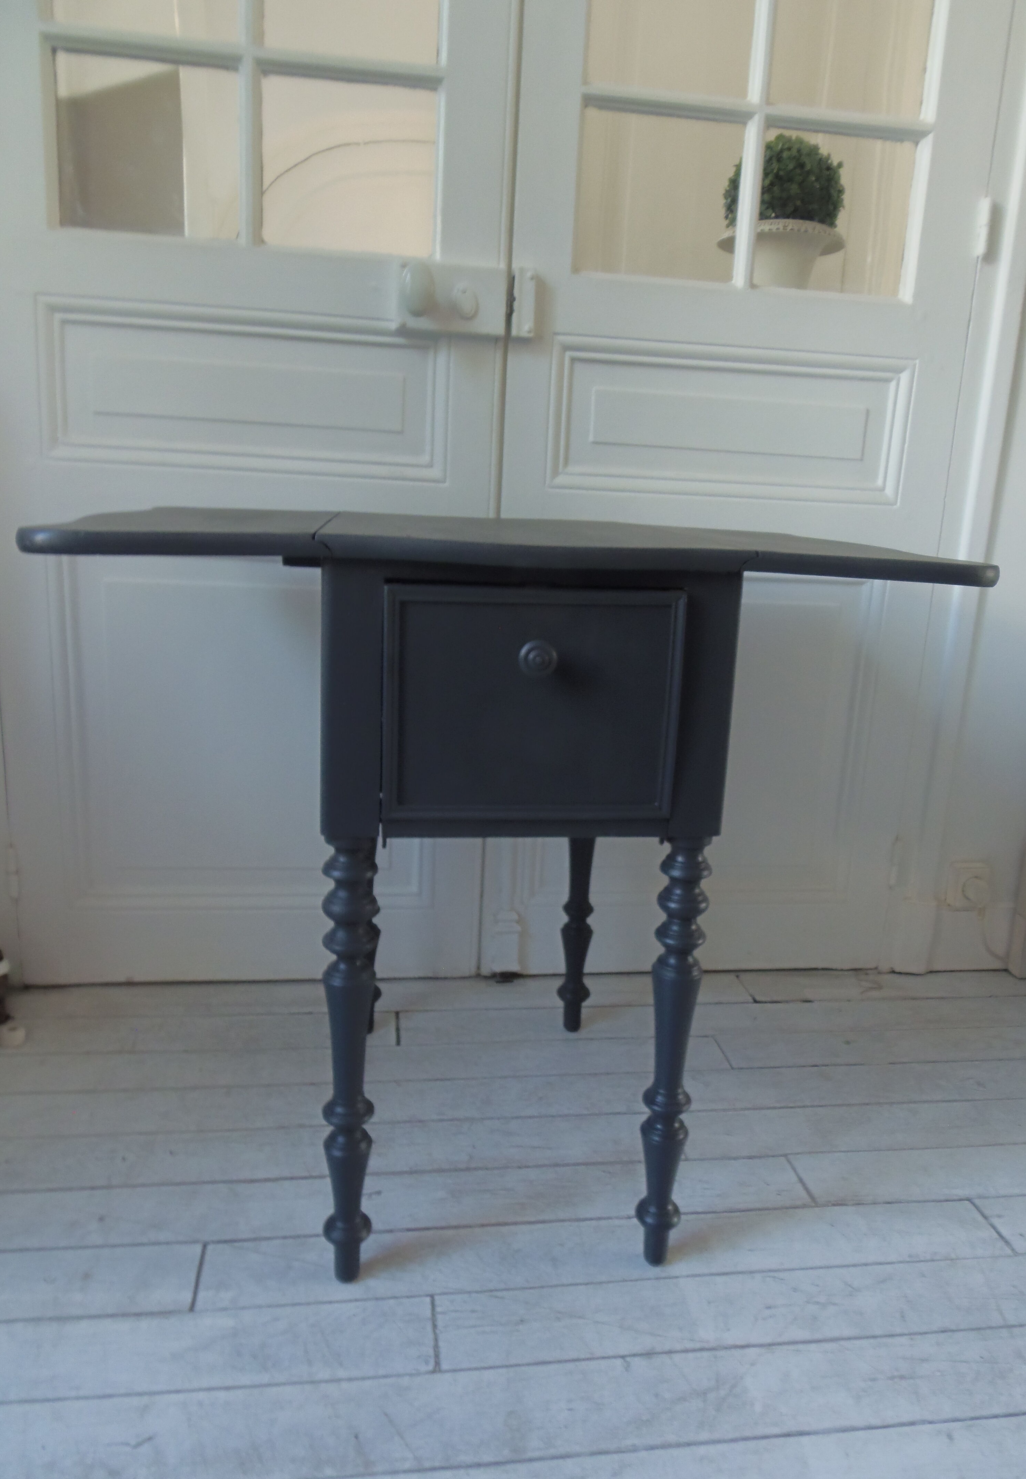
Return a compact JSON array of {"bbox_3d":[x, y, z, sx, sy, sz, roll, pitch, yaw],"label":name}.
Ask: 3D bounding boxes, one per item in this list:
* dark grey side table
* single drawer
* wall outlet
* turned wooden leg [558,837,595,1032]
[{"bbox_3d":[-0.025,0.128,1.178,0.815,0.723,0.589,1,14,-8],"label":"dark grey side table"},{"bbox_3d":[-0.010,-0.074,1.063,0.256,0.205,0.428,1,14,-8],"label":"single drawer"},{"bbox_3d":[0.753,0.243,1.692,0.066,0.068,0.034,1,14,-8],"label":"wall outlet"},{"bbox_3d":[0.097,0.197,1.460,0.049,0.463,0.049,1,14,-8],"label":"turned wooden leg"}]

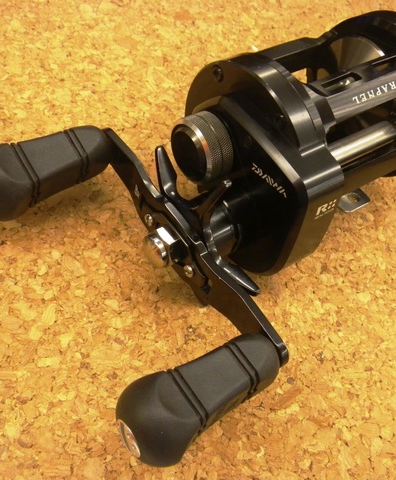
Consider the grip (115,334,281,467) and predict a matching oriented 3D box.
[{"bbox_3d":[0.001,0.040,0.163,0.045,0.023,0.023,-26,64,-28],"label":"grip"}]

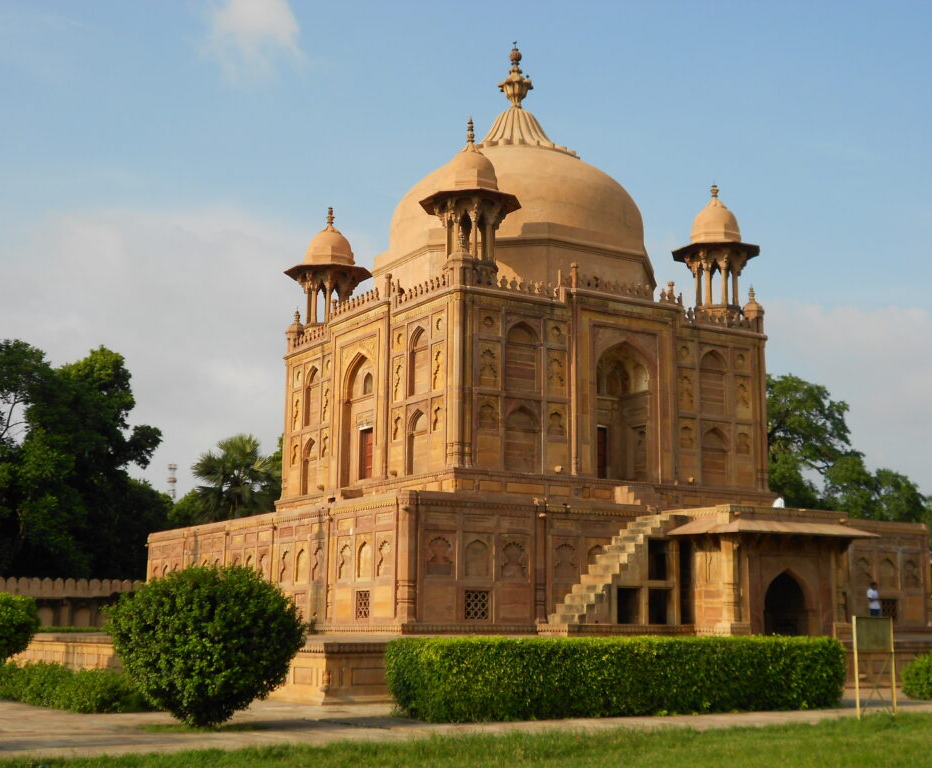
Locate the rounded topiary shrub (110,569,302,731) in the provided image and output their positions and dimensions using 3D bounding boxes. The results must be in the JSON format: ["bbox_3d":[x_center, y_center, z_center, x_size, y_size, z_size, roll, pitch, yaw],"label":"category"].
[{"bbox_3d":[-4.192,4.206,20.747,3.100,2.580,3.100,2,-11,-11],"label":"rounded topiary shrub"}]

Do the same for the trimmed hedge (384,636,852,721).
[{"bbox_3d":[3.130,5.524,24.143,9.550,1.350,1.800,7,-12,-31],"label":"trimmed hedge"}]

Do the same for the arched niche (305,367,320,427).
[{"bbox_3d":[-5.349,0.481,45.717,0.280,2.219,1.250,7,-12,-31],"label":"arched niche"}]

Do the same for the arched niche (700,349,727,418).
[{"bbox_3d":[8.182,-0.010,42.472,1.244,2.219,0.280,7,-12,-31],"label":"arched niche"}]

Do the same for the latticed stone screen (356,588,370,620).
[{"bbox_3d":[-2.732,5.940,34.218,0.120,0.770,0.790,7,-12,-31],"label":"latticed stone screen"}]

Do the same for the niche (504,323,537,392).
[{"bbox_3d":[1.635,-0.792,38.543,1.238,2.212,0.280,7,-12,-31],"label":"niche"}]

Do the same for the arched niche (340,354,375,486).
[{"bbox_3d":[-3.499,1.212,43.803,0.520,4.580,2.450,7,-12,-31],"label":"arched niche"}]

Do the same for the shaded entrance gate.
[{"bbox_3d":[8.629,6.010,34.831,1.600,1.930,0.500,7,-12,-31],"label":"shaded entrance gate"}]

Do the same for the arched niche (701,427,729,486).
[{"bbox_3d":[8.208,2.428,42.045,1.244,1.988,0.280,7,-12,-31],"label":"arched niche"}]

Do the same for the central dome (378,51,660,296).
[{"bbox_3d":[1.858,-7.310,48.694,9.940,11.800,9.940,0,-11,0],"label":"central dome"}]

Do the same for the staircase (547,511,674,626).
[{"bbox_3d":[3.931,4.846,33.740,3.375,3.075,1.281,7,-12,-31],"label":"staircase"}]

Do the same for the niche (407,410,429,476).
[{"bbox_3d":[-1.424,1.830,40.318,0.280,2.100,1.330,7,-12,-31],"label":"niche"}]

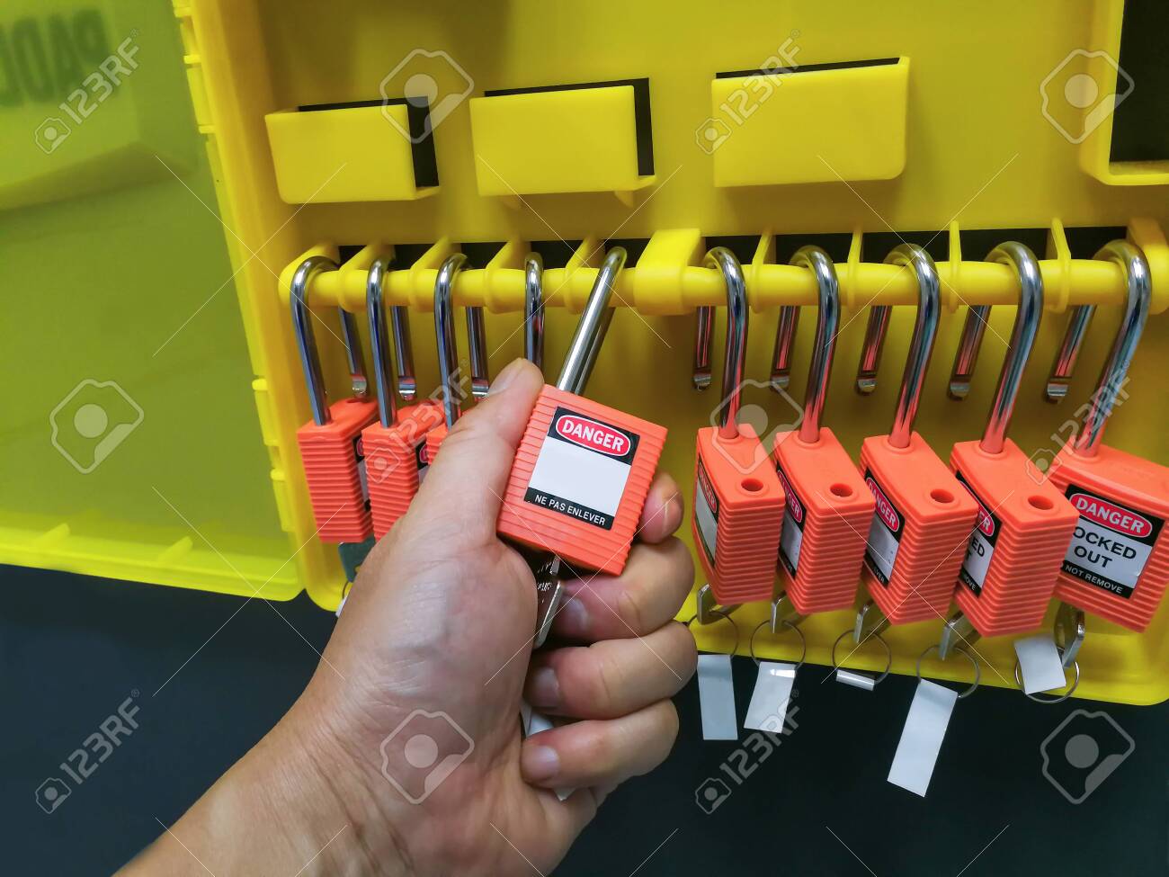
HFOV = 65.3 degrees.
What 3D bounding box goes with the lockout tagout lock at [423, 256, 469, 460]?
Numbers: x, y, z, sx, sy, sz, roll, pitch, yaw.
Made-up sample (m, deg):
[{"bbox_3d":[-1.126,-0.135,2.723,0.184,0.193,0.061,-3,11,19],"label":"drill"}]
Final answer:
[{"bbox_3d":[-0.043,-0.015,0.334,0.019,0.106,0.038,5,25,13],"label":"lockout tagout lock"}]

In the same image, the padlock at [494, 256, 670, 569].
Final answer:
[{"bbox_3d":[0.005,-0.011,0.287,0.038,0.106,0.039,20,-17,-6],"label":"padlock"}]

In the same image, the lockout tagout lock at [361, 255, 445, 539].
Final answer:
[{"bbox_3d":[-0.067,-0.016,0.342,0.019,0.106,0.038,4,24,13],"label":"lockout tagout lock"}]

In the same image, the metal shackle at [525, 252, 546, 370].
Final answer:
[{"bbox_3d":[-0.017,-0.034,0.314,0.006,0.060,0.033,0,22,-3],"label":"metal shackle"}]

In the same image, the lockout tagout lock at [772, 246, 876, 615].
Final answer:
[{"bbox_3d":[0.073,-0.005,0.290,0.019,0.106,0.062,-7,37,-7],"label":"lockout tagout lock"}]

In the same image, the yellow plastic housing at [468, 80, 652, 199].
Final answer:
[{"bbox_3d":[-0.008,-0.099,0.306,0.058,0.032,0.015,3,22,19],"label":"yellow plastic housing"}]

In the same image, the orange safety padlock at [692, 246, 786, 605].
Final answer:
[{"bbox_3d":[0.048,-0.006,0.299,0.019,0.106,0.062,-6,38,-6],"label":"orange safety padlock"}]

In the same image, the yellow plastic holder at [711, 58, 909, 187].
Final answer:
[{"bbox_3d":[0.068,-0.096,0.280,0.058,0.032,0.015,3,22,19],"label":"yellow plastic holder"}]

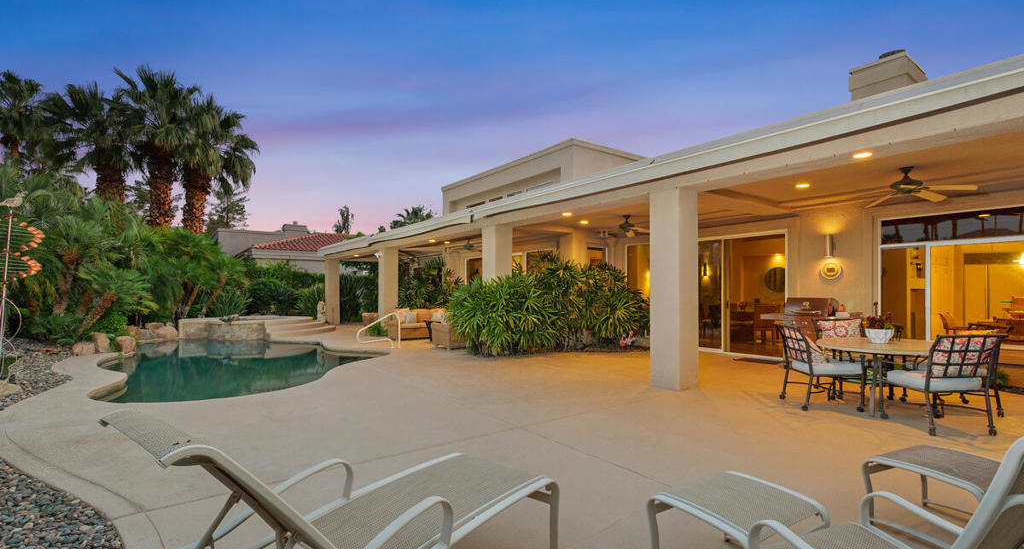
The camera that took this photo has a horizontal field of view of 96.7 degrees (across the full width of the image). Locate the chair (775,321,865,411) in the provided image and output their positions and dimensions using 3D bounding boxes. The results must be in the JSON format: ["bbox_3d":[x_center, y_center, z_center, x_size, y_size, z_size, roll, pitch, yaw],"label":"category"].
[{"bbox_3d":[3.545,1.063,5.302,0.680,0.900,0.620,-1,-2,7],"label":"chair"}]

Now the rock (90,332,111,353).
[{"bbox_3d":[-9.449,1.584,10.450,0.420,0.450,0.380,2,-3,-42],"label":"rock"}]

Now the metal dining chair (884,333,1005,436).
[{"bbox_3d":[4.070,1.000,4.340,0.610,0.880,0.720,0,-2,5],"label":"metal dining chair"}]

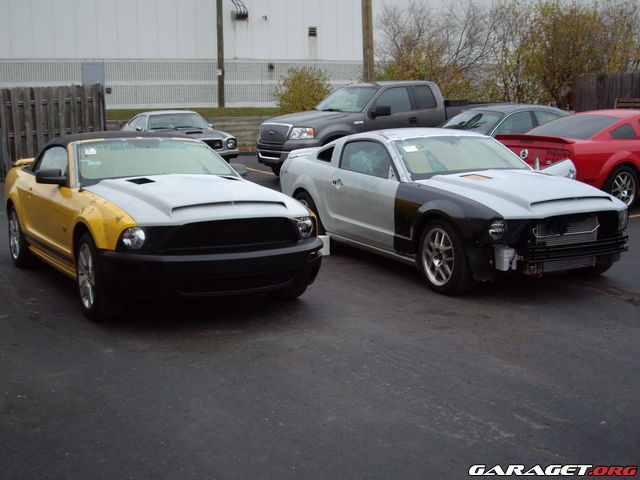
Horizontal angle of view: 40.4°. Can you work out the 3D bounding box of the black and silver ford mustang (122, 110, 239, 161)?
[{"bbox_3d":[-3.174,-2.151,19.151,1.780,1.270,4.440,-4,10,-21],"label":"black and silver ford mustang"}]

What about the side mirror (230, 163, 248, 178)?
[{"bbox_3d":[-0.801,-0.673,8.419,0.240,0.160,0.160,-6,11,-30],"label":"side mirror"}]

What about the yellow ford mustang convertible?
[{"bbox_3d":[-1.776,-0.324,8.387,1.920,1.400,4.770,-6,11,-30],"label":"yellow ford mustang convertible"}]

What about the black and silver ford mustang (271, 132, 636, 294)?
[{"bbox_3d":[1.161,-0.469,9.160,1.900,1.380,4.630,-5,10,-26],"label":"black and silver ford mustang"}]

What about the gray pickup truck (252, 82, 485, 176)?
[{"bbox_3d":[1.650,-2.164,17.422,5.840,1.900,2.040,-6,11,-30],"label":"gray pickup truck"}]

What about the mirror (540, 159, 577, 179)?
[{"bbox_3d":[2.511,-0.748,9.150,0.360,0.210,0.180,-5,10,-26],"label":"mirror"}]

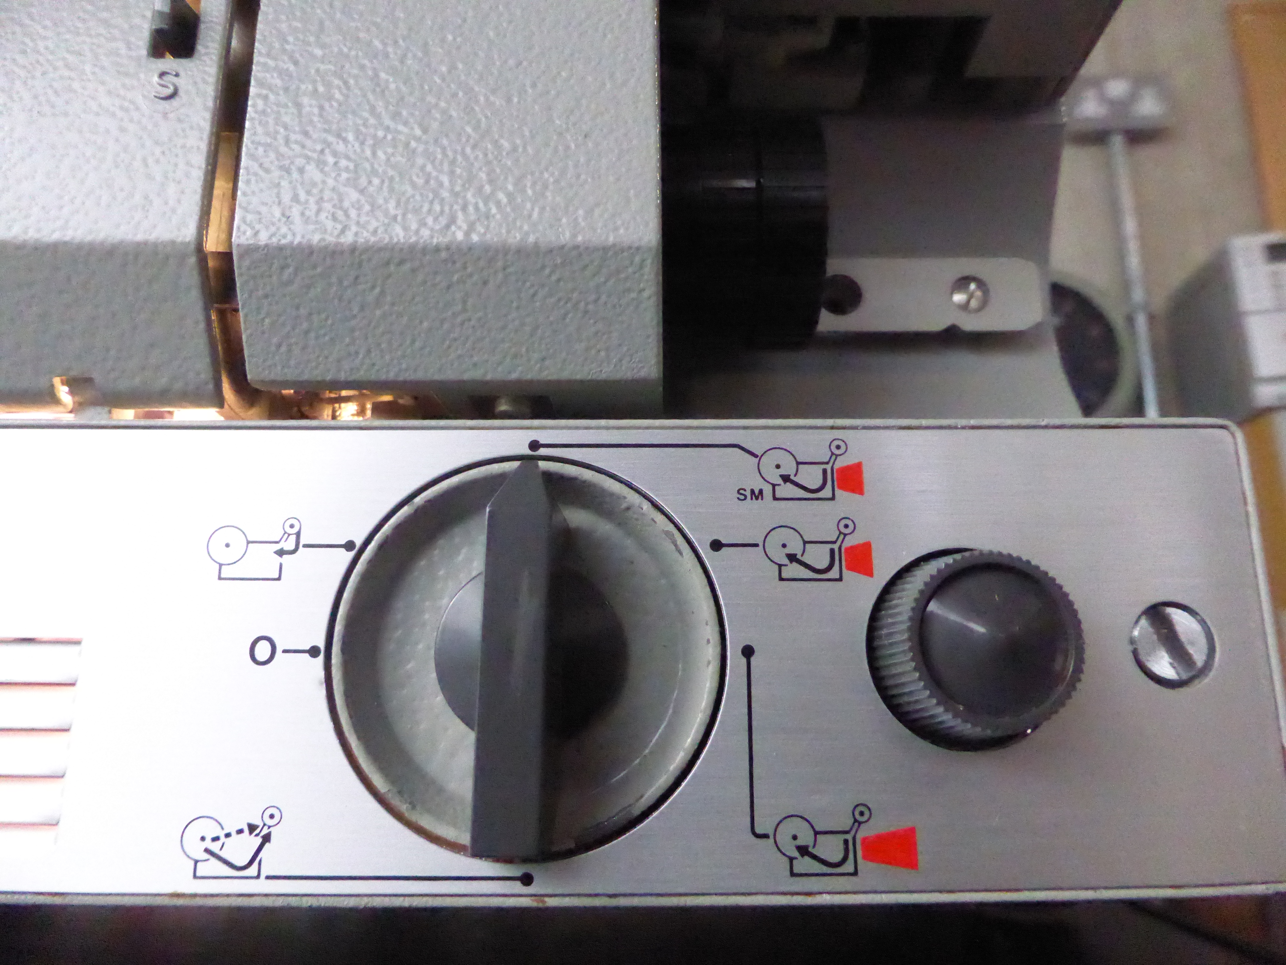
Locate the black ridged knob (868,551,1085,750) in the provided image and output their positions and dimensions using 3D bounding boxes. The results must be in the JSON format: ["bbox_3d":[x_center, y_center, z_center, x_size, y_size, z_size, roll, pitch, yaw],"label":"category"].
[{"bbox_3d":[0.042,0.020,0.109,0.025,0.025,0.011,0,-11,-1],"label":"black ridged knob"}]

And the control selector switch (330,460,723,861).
[{"bbox_3d":[-0.015,0.021,0.107,0.050,0.050,0.019,0,-11,-1],"label":"control selector switch"}]

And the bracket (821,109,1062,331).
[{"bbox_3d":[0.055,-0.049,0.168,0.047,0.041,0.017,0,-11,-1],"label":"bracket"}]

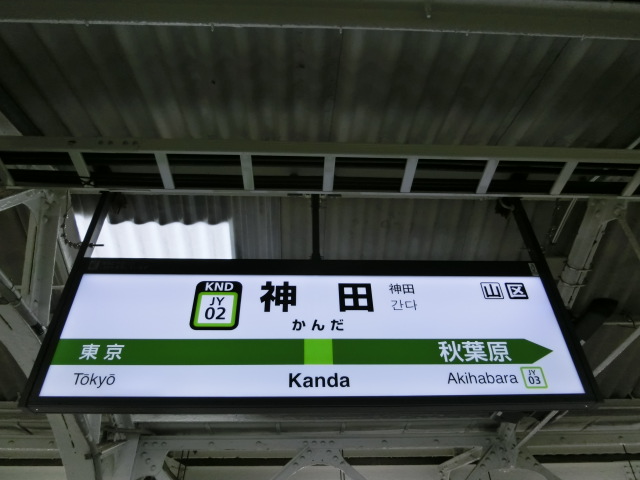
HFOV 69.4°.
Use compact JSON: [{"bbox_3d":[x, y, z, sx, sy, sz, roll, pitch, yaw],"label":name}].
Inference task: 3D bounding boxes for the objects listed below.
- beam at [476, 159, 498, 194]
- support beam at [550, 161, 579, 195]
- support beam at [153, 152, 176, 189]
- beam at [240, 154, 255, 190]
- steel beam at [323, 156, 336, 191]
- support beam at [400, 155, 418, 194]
[{"bbox_3d":[0.644,-0.252,1.790,0.041,0.030,0.179,1,-39,-3],"label":"beam"},{"bbox_3d":[0.948,-0.249,1.805,0.041,0.030,0.179,1,-39,-3],"label":"support beam"},{"bbox_3d":[-0.575,-0.264,1.732,0.041,0.030,0.179,1,-39,-3],"label":"support beam"},{"bbox_3d":[-0.270,-0.261,1.747,0.041,0.030,0.179,1,-39,-3],"label":"beam"},{"bbox_3d":[0.034,-0.258,1.761,0.041,0.030,0.179,1,-39,-3],"label":"steel beam"},{"bbox_3d":[0.339,-0.255,1.776,0.041,0.030,0.179,1,-39,-3],"label":"support beam"}]

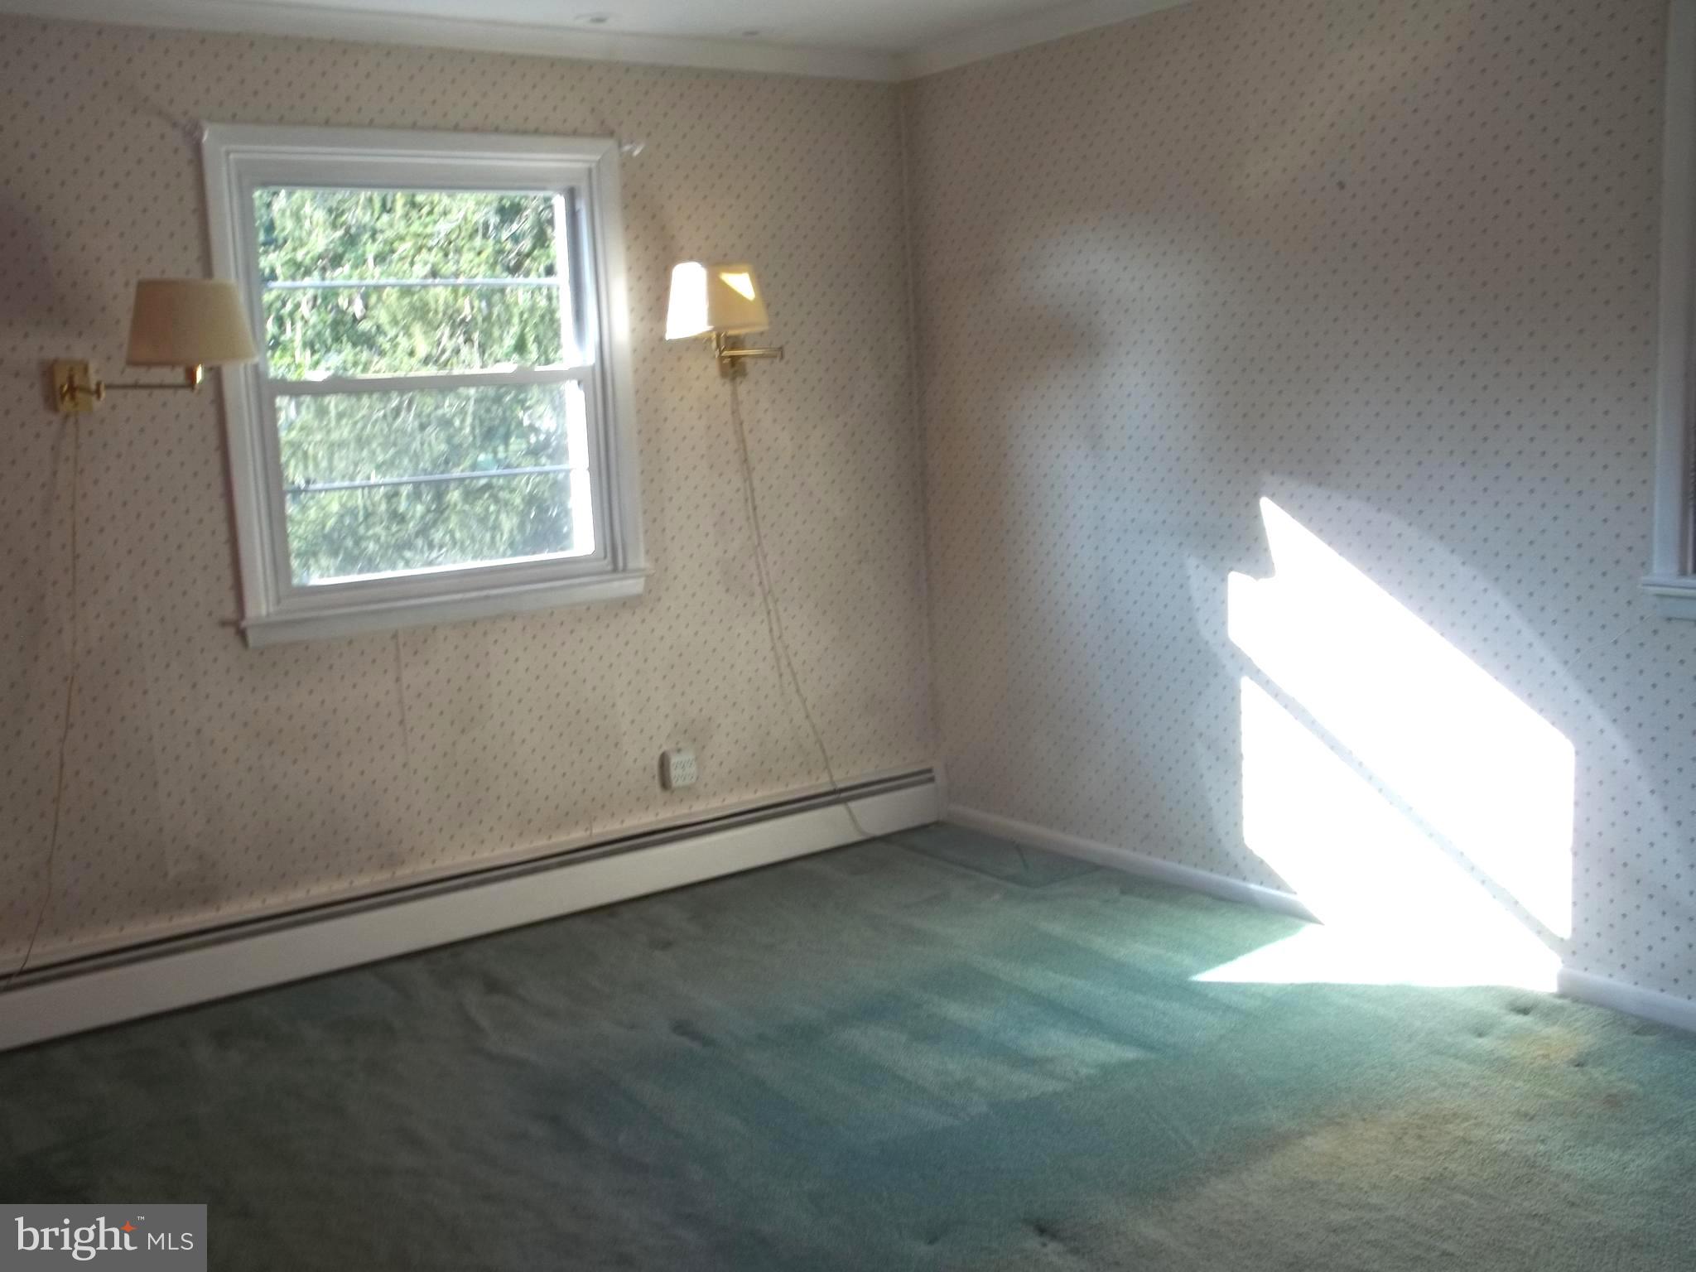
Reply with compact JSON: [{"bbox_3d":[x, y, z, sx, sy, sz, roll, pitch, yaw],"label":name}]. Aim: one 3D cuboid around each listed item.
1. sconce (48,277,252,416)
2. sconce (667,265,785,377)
[{"bbox_3d":[-1.543,-0.651,3.628,0.387,0.280,0.369,-9,10,-35],"label":"sconce"},{"bbox_3d":[-0.347,-0.869,4.477,0.358,0.313,0.348,-9,10,-35],"label":"sconce"}]

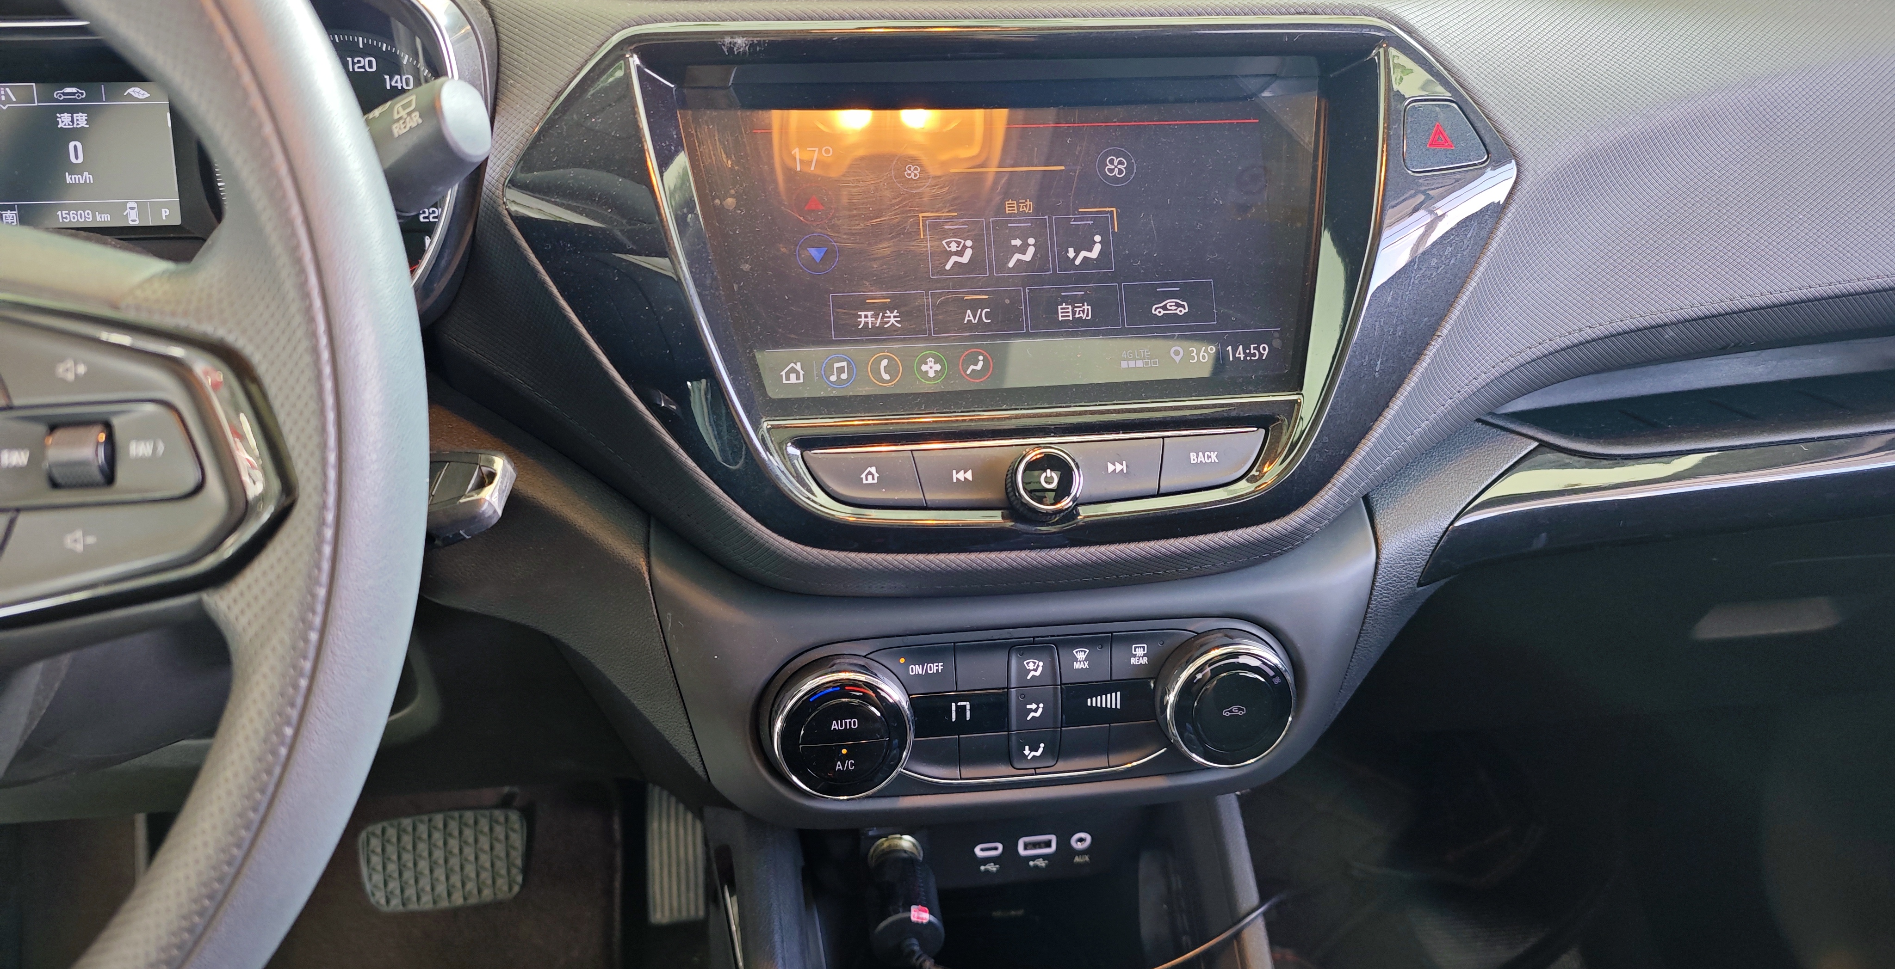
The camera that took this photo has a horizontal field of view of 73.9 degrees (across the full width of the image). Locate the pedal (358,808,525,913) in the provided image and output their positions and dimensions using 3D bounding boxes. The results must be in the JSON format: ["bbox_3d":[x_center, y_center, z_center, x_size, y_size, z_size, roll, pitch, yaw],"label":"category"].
[{"bbox_3d":[-0.322,0.238,0.800,0.102,0.058,0.022,-3,-9,-7],"label":"pedal"}]

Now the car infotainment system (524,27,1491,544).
[{"bbox_3d":[0.026,-0.068,0.430,0.340,0.176,0.050,-3,-1,-7],"label":"car infotainment system"}]

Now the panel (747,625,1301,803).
[{"bbox_3d":[0.030,0.080,0.449,0.190,0.053,0.032,-3,5,-7],"label":"panel"}]

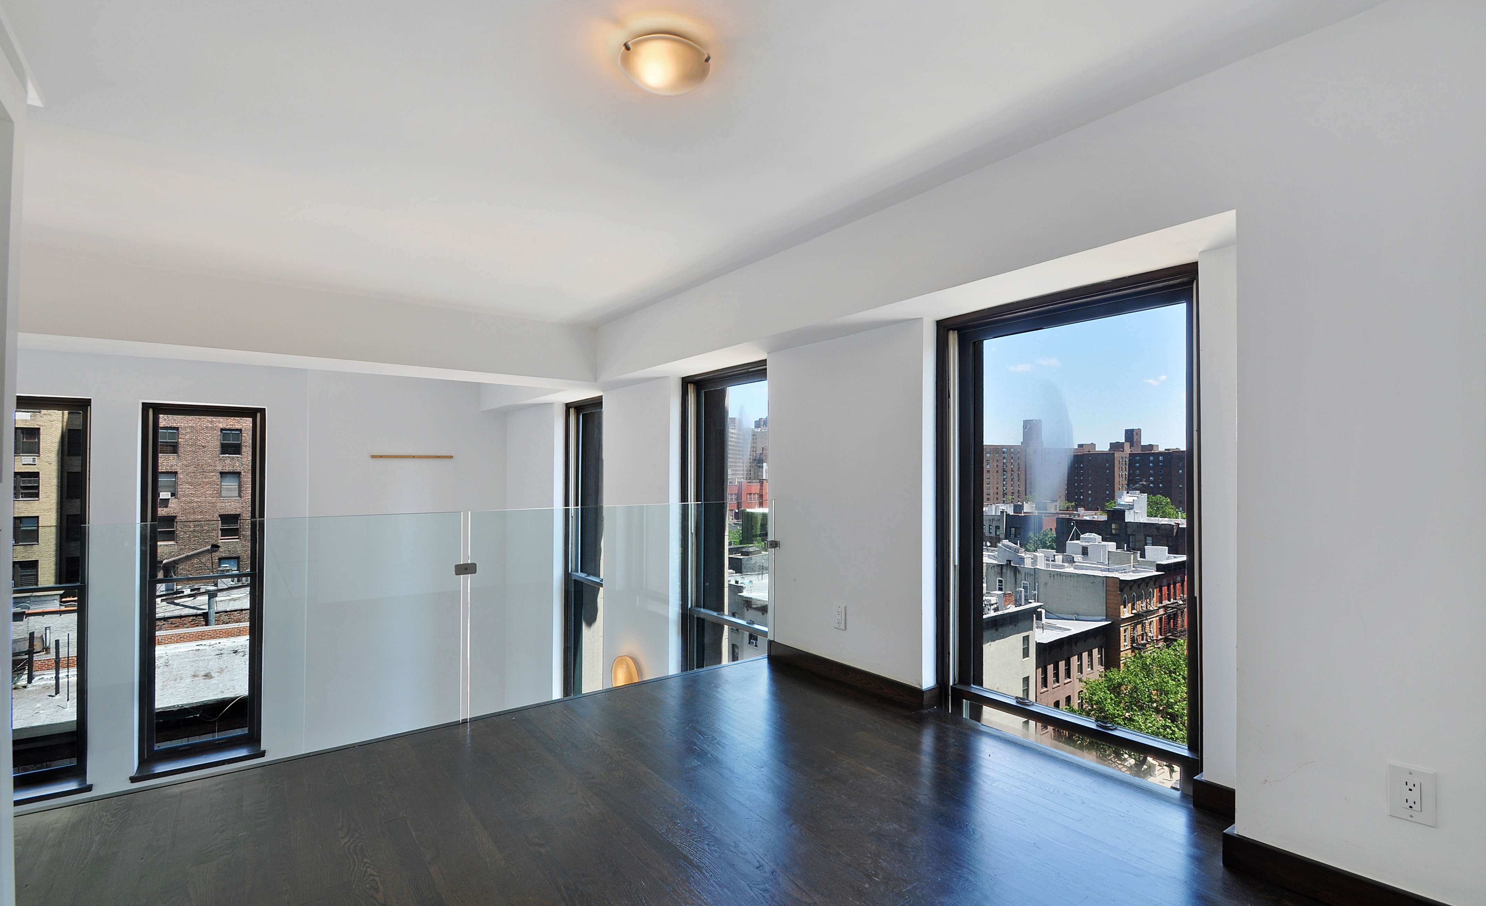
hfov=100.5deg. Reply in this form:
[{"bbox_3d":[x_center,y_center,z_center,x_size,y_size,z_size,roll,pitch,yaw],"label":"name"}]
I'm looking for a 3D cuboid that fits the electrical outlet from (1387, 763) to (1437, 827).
[{"bbox_3d":[1.509,0.771,1.394,0.009,0.124,0.078,1,-2,-39],"label":"electrical outlet"}]

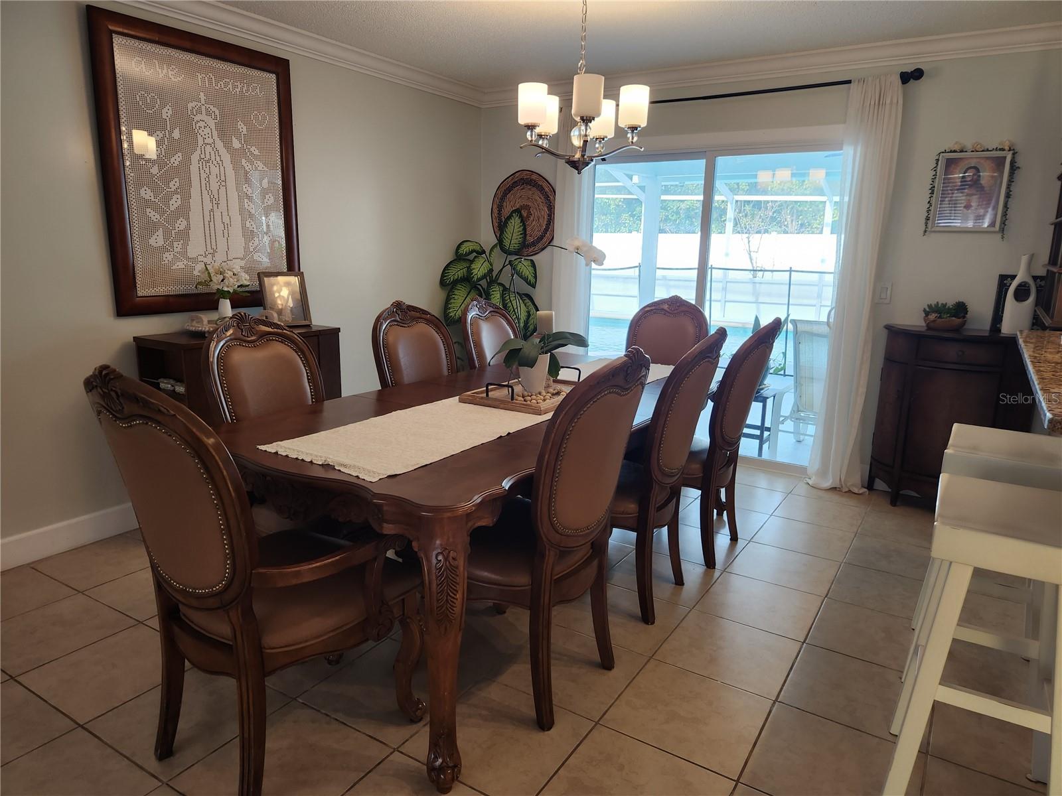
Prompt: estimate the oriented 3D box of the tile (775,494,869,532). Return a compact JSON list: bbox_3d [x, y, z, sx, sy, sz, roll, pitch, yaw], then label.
[{"bbox_3d":[1.565,0.624,3.818,0.400,0.010,0.400,8,13,31],"label":"tile"}]

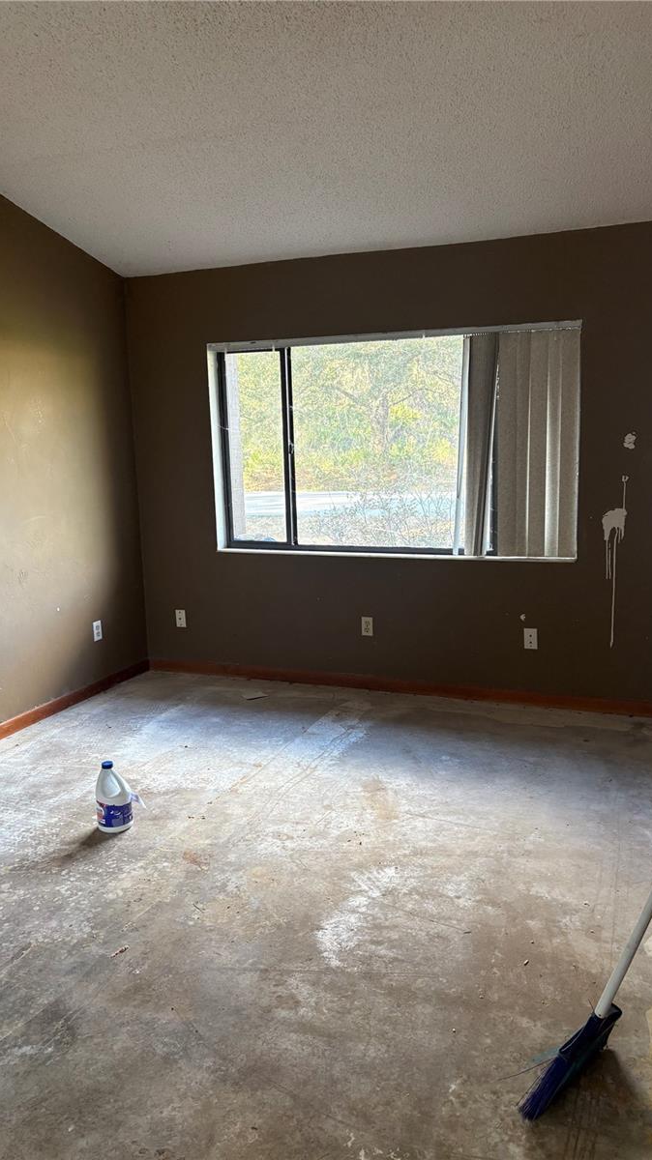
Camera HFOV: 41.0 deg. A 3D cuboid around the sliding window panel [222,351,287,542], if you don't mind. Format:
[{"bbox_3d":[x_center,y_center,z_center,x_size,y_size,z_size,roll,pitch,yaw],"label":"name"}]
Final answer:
[{"bbox_3d":[-0.428,-0.801,5.301,0.411,1.145,0.050,3,11,22],"label":"sliding window panel"}]

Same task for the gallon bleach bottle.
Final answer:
[{"bbox_3d":[-0.836,0.850,3.448,0.155,0.268,0.142,-5,11,-21],"label":"gallon bleach bottle"}]

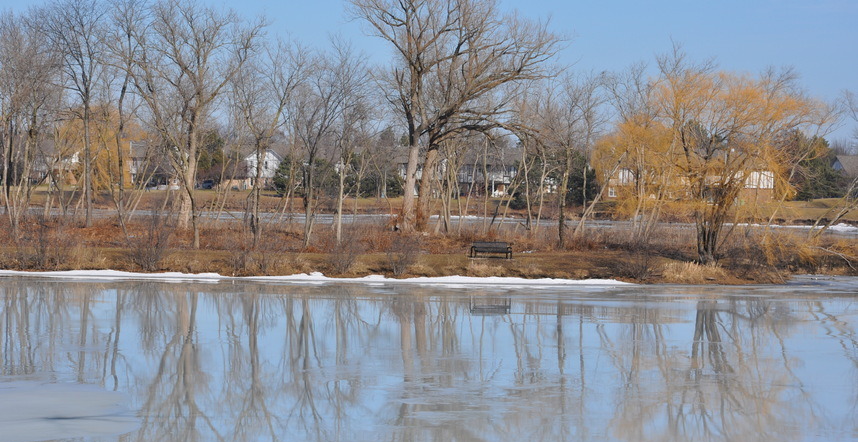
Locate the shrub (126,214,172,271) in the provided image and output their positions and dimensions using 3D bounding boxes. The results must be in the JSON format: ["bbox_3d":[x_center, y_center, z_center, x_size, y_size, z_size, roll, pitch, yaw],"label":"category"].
[{"bbox_3d":[-13.407,1.075,144.500,2.290,2.770,2.200,1,1,0],"label":"shrub"}]

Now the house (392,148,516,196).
[{"bbox_3d":[4.457,-7.861,490.000,19.500,8.000,10.500,1,1,0],"label":"house"}]

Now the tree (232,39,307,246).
[{"bbox_3d":[-8.072,-3.947,153.000,3.740,10.580,3.700,1,1,0],"label":"tree"}]

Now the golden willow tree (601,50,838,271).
[{"bbox_3d":[14.499,-3.264,153.000,12.040,10.930,10.500,1,1,0],"label":"golden willow tree"}]

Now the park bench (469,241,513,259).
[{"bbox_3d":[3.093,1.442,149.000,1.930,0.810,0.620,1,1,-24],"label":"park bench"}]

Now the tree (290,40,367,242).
[{"bbox_3d":[-5.170,-3.871,154.000,3.970,10.440,3.800,1,1,0],"label":"tree"}]

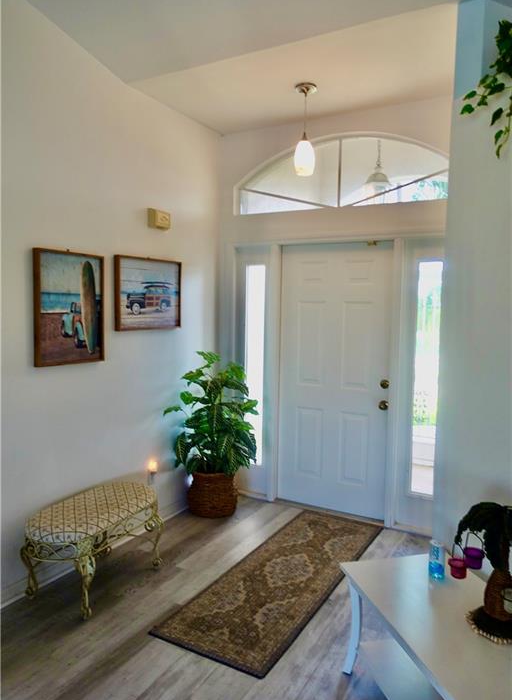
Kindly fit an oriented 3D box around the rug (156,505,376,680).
[{"bbox_3d":[0.207,1.333,3.115,0.626,0.009,1.809,3,5,30],"label":"rug"}]

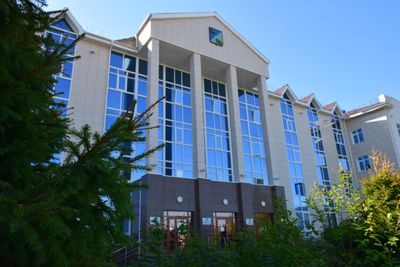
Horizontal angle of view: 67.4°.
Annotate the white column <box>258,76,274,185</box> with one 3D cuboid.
[{"bbox_3d":[5.824,-0.389,26.192,0.622,10.030,0.613,11,-23,-32],"label":"white column"}]

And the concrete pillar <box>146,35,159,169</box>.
[{"bbox_3d":[-3.224,-2.101,20.464,0.588,10.030,0.613,11,-23,-32],"label":"concrete pillar"}]

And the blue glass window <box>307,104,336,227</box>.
[{"bbox_3d":[13.433,3.162,33.373,2.016,14.028,0.252,11,-23,-32],"label":"blue glass window"}]

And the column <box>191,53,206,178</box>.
[{"bbox_3d":[-0.214,-1.532,22.370,0.630,10.030,0.613,11,-23,-32],"label":"column"}]

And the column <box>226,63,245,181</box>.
[{"bbox_3d":[2.884,-0.945,24.331,0.613,10.030,0.613,11,-23,-32],"label":"column"}]

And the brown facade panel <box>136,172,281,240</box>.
[{"bbox_3d":[1.218,5.911,21.916,12.130,4.351,2.772,11,-23,-32],"label":"brown facade panel"}]

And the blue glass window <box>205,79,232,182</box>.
[{"bbox_3d":[1.562,-0.380,26.354,2.738,9.307,0.252,11,-23,-32],"label":"blue glass window"}]

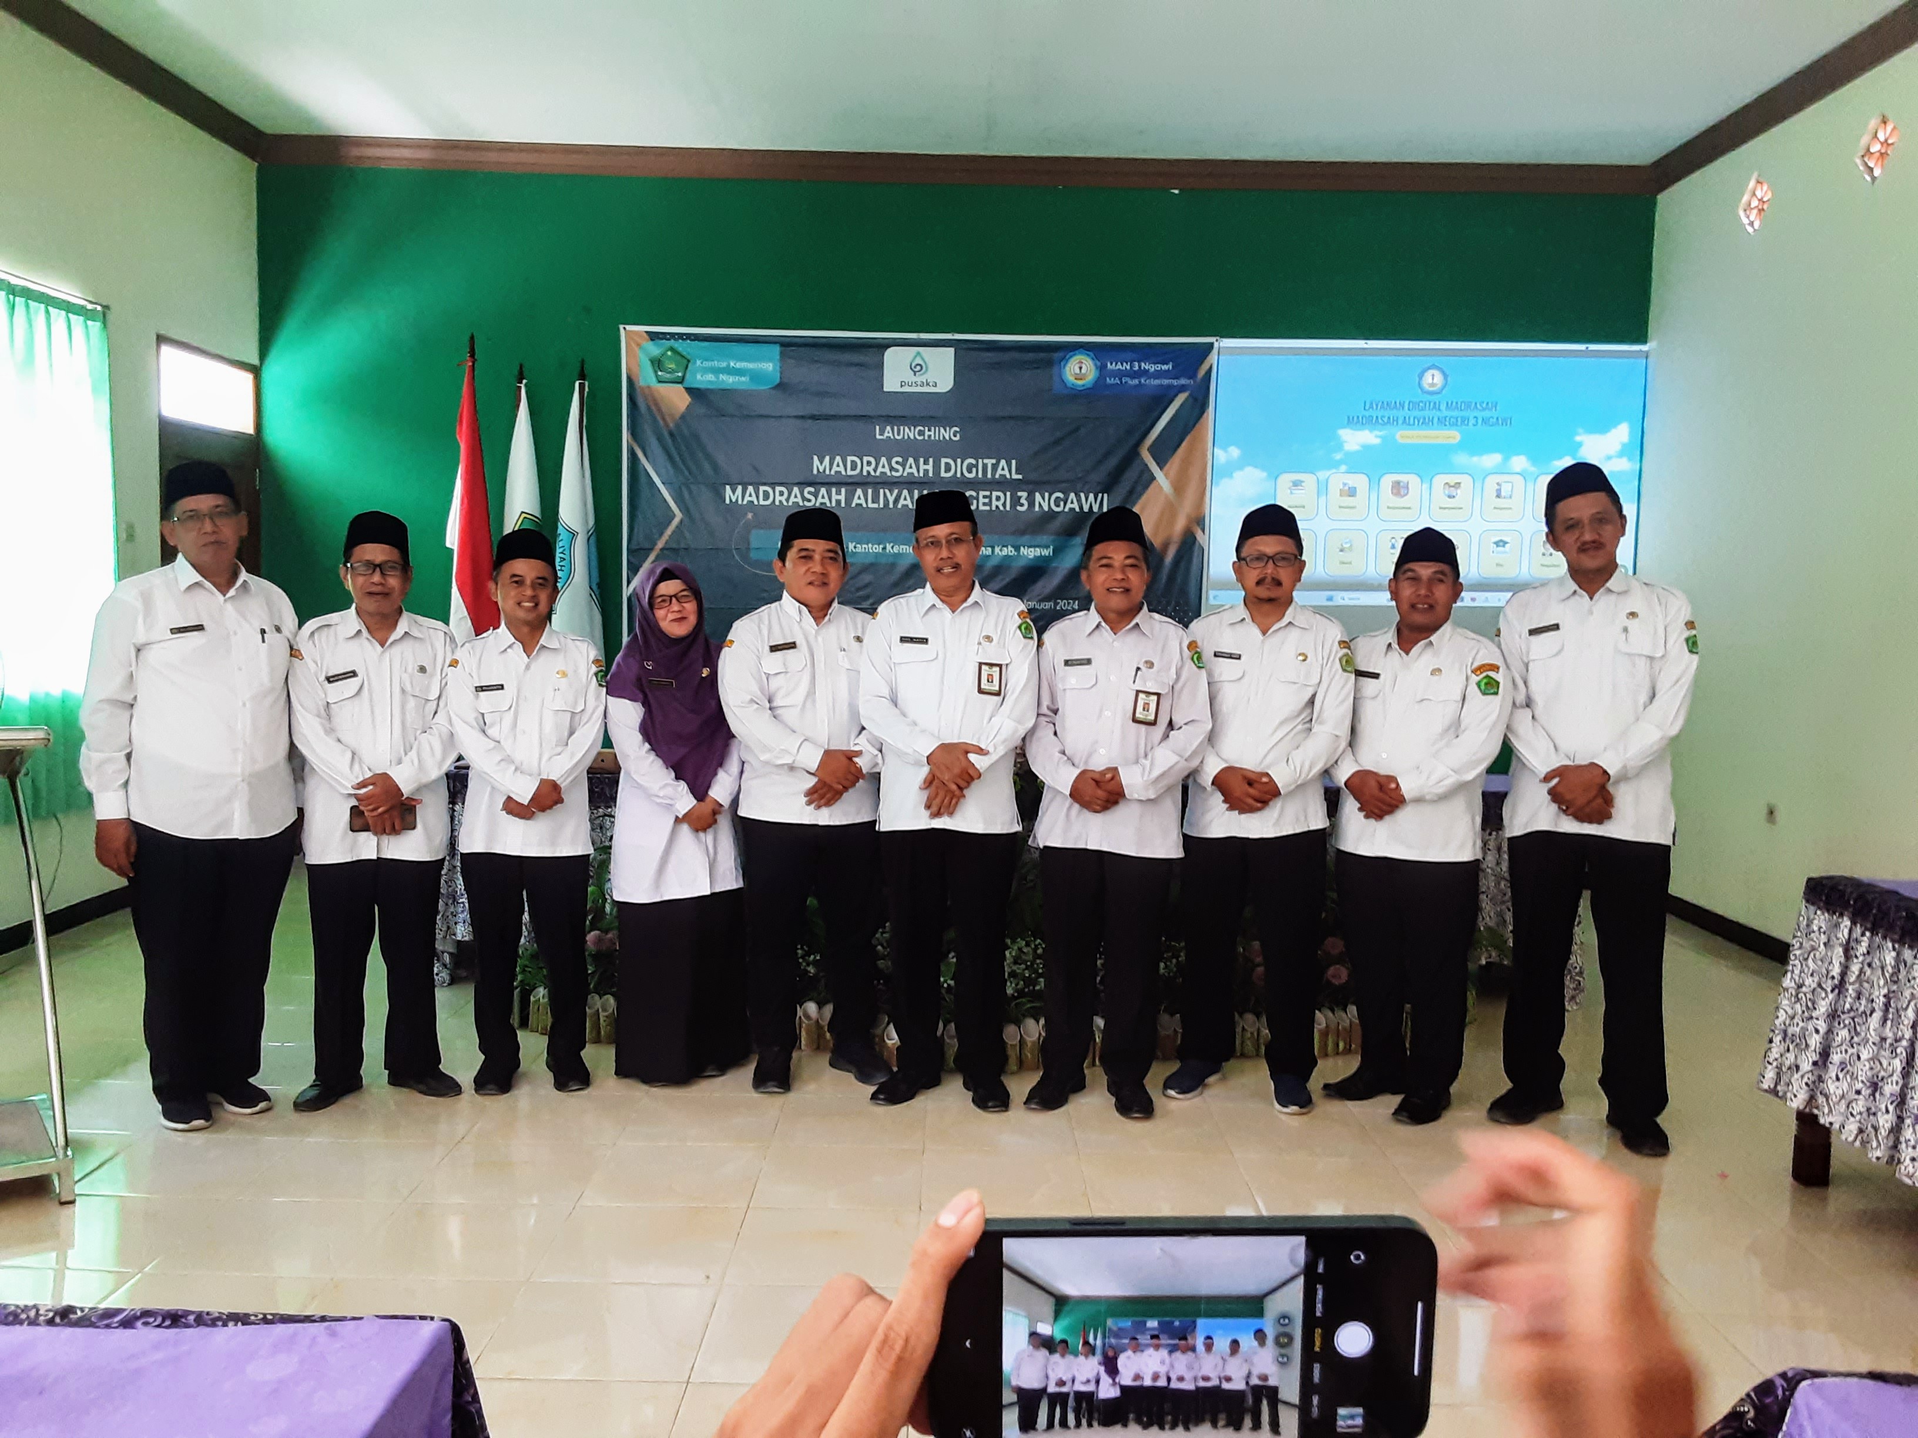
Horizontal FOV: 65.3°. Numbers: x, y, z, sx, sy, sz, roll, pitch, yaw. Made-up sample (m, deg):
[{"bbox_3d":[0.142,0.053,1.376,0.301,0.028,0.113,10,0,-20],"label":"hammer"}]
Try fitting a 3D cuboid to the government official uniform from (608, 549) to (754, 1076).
[{"bbox_3d":[-0.845,0.297,4.510,0.430,1.540,0.340,-1,5,-22],"label":"government official uniform"}]

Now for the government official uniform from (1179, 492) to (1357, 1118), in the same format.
[{"bbox_3d":[0.903,0.249,4.383,0.496,1.726,0.340,3,5,17],"label":"government official uniform"}]

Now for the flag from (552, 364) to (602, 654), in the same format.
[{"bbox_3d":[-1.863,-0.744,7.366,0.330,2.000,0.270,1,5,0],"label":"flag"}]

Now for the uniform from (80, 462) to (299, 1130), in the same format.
[{"bbox_3d":[-2.105,0.191,4.092,0.531,1.770,0.380,-2,6,-37],"label":"uniform"}]

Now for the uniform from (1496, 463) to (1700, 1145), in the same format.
[{"bbox_3d":[1.730,0.232,4.060,0.540,1.800,0.360,3,5,28],"label":"uniform"}]

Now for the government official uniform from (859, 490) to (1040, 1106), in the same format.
[{"bbox_3d":[-0.028,0.224,4.317,0.515,1.750,0.340,1,5,1],"label":"government official uniform"}]

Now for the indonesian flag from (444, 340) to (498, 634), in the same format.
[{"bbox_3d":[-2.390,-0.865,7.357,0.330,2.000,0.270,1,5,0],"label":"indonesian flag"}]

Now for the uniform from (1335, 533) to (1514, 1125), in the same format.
[{"bbox_3d":[1.357,0.286,4.388,0.518,1.671,0.340,4,6,33],"label":"uniform"}]

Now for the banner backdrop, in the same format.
[{"bbox_3d":[-0.224,-1.021,7.667,3.019,1.880,0.040,1,5,0],"label":"banner backdrop"}]

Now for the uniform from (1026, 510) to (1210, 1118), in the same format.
[{"bbox_3d":[0.462,0.253,4.345,0.529,1.707,0.340,2,5,12],"label":"uniform"}]

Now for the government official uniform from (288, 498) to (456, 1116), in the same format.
[{"bbox_3d":[-1.661,0.244,4.252,0.452,1.655,0.340,-1,5,-24],"label":"government official uniform"}]

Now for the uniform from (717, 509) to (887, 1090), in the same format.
[{"bbox_3d":[-0.469,0.229,4.460,0.502,1.699,0.340,0,5,-16],"label":"uniform"}]

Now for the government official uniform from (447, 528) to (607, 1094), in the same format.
[{"bbox_3d":[-1.259,0.259,4.366,0.446,1.622,0.340,0,5,-14],"label":"government official uniform"}]

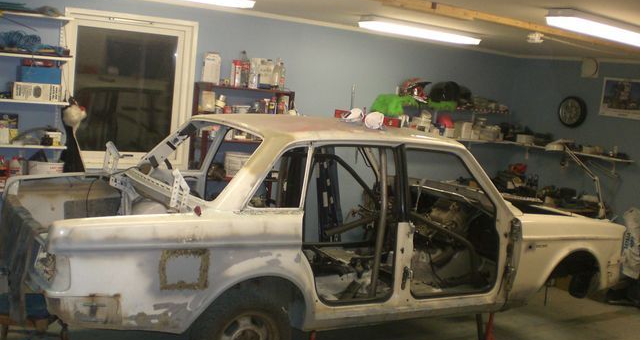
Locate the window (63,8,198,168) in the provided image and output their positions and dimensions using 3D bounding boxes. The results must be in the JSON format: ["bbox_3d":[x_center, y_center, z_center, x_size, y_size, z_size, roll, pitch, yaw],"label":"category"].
[{"bbox_3d":[-1.626,-0.685,5.980,1.150,1.290,0.100,1,8,-34],"label":"window"}]

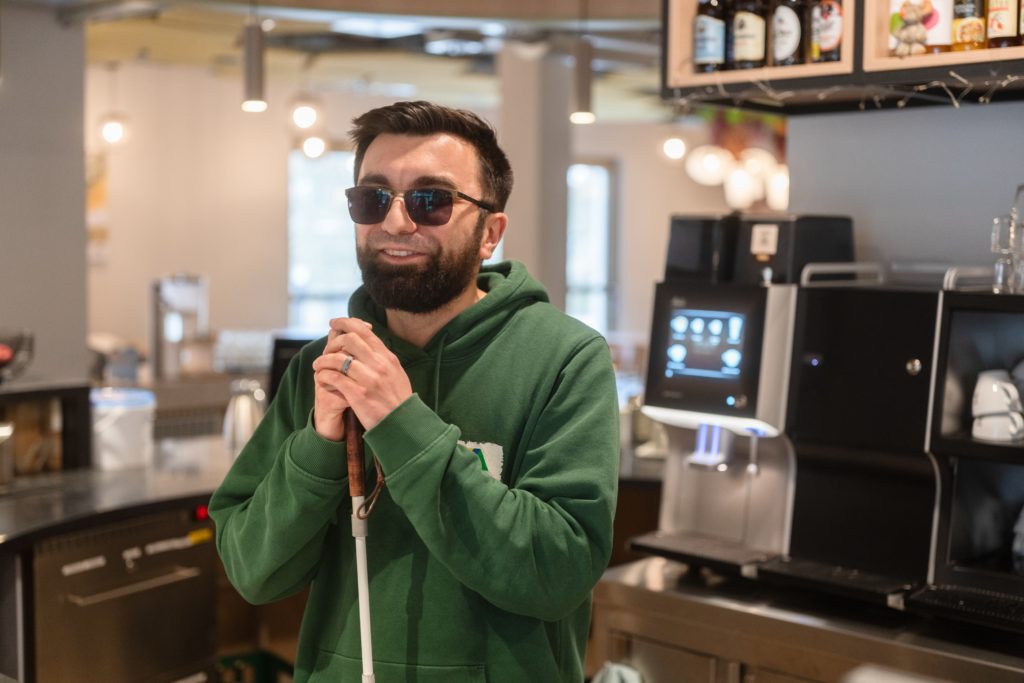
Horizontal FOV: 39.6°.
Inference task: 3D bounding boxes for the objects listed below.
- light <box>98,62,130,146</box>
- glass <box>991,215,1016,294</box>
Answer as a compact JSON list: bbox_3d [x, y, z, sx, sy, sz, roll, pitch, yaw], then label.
[{"bbox_3d":[-2.879,-1.716,10.300,0.210,0.600,0.210,0,5,0],"label":"light"},{"bbox_3d":[0.864,-0.153,2.500,0.047,0.138,0.047,5,6,43],"label":"glass"}]

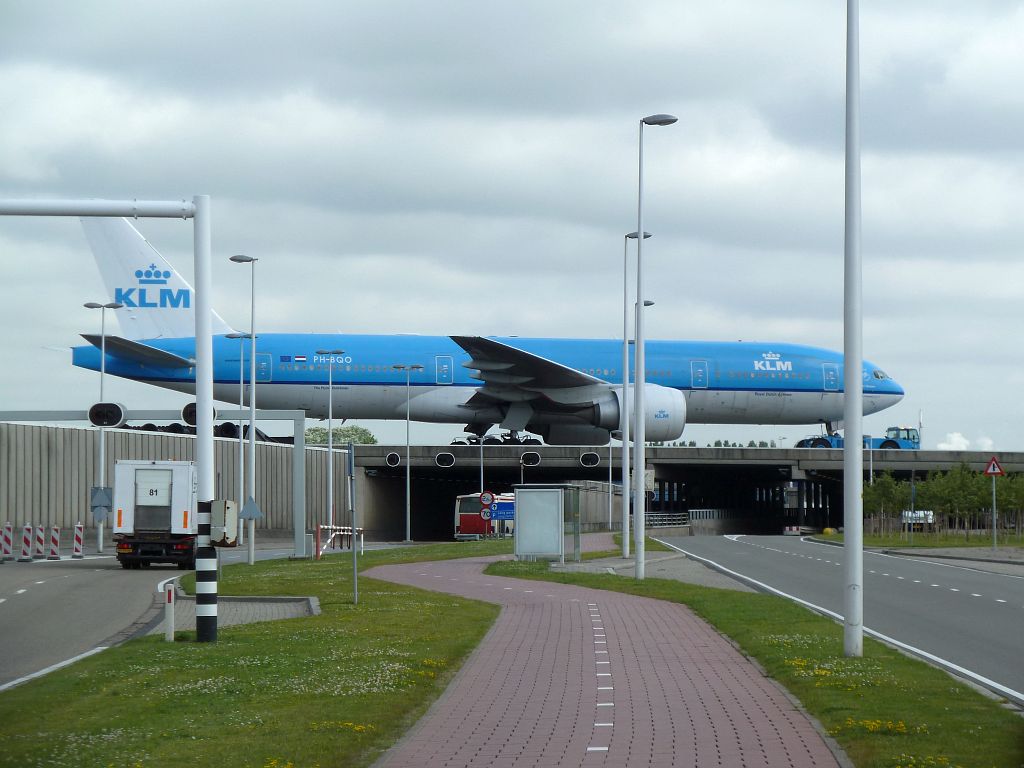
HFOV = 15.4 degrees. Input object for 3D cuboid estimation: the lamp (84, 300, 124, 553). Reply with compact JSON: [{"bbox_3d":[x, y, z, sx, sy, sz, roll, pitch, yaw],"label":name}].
[{"bbox_3d":[-16.652,1.795,154.500,1.599,10.160,0.350,0,-2,9],"label":"lamp"}]

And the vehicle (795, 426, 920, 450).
[{"bbox_3d":[25.967,4.403,285.000,8.800,2.300,3.900,0,-2,-13],"label":"vehicle"}]

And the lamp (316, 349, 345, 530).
[{"bbox_3d":[-9.480,3.294,198.000,1.475,10.092,0.350,0,-2,9],"label":"lamp"}]

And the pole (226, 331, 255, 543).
[{"bbox_3d":[-12.904,2.665,181.000,1.563,10.062,0.350,0,-2,9],"label":"pole"}]

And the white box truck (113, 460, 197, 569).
[{"bbox_3d":[-11.293,4.257,123.498,2.500,3.424,8.000,0,-2,0],"label":"white box truck"}]

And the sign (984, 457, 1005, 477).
[{"bbox_3d":[21.421,3.674,168.000,0.900,0.830,0.060,0,-2,2],"label":"sign"}]

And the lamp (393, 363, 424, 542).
[{"bbox_3d":[-5.950,3.993,218.000,1.744,10.173,0.350,0,-2,9],"label":"lamp"}]

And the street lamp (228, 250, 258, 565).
[{"bbox_3d":[-8.738,0.869,123.500,0.933,10.101,0.350,0,-2,7],"label":"street lamp"}]

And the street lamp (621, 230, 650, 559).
[{"bbox_3d":[4.699,0.421,141.000,1.117,12.124,0.350,0,-2,2],"label":"street lamp"}]

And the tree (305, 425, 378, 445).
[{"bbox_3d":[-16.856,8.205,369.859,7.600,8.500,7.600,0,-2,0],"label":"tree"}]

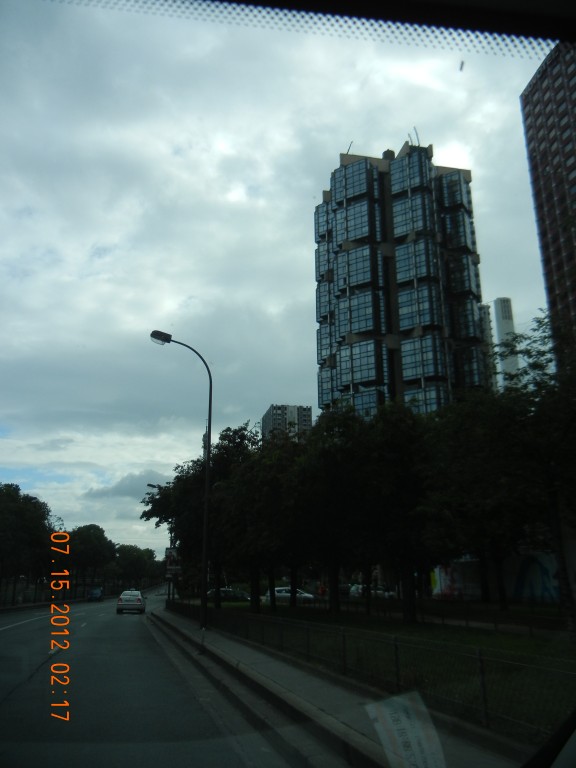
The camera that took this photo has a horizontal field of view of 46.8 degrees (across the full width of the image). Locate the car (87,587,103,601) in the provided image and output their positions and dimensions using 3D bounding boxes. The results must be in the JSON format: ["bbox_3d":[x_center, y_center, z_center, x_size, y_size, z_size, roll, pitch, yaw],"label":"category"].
[{"bbox_3d":[-23.289,25.453,80.110,1.800,1.650,4.300,2,-17,-8],"label":"car"}]

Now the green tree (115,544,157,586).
[{"bbox_3d":[-30.475,37.242,133.010,8.200,9.600,8.200,0,-17,0],"label":"green tree"}]

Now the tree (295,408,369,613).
[{"bbox_3d":[2.381,6.738,36.435,4.800,11.000,4.800,0,-17,0],"label":"tree"}]

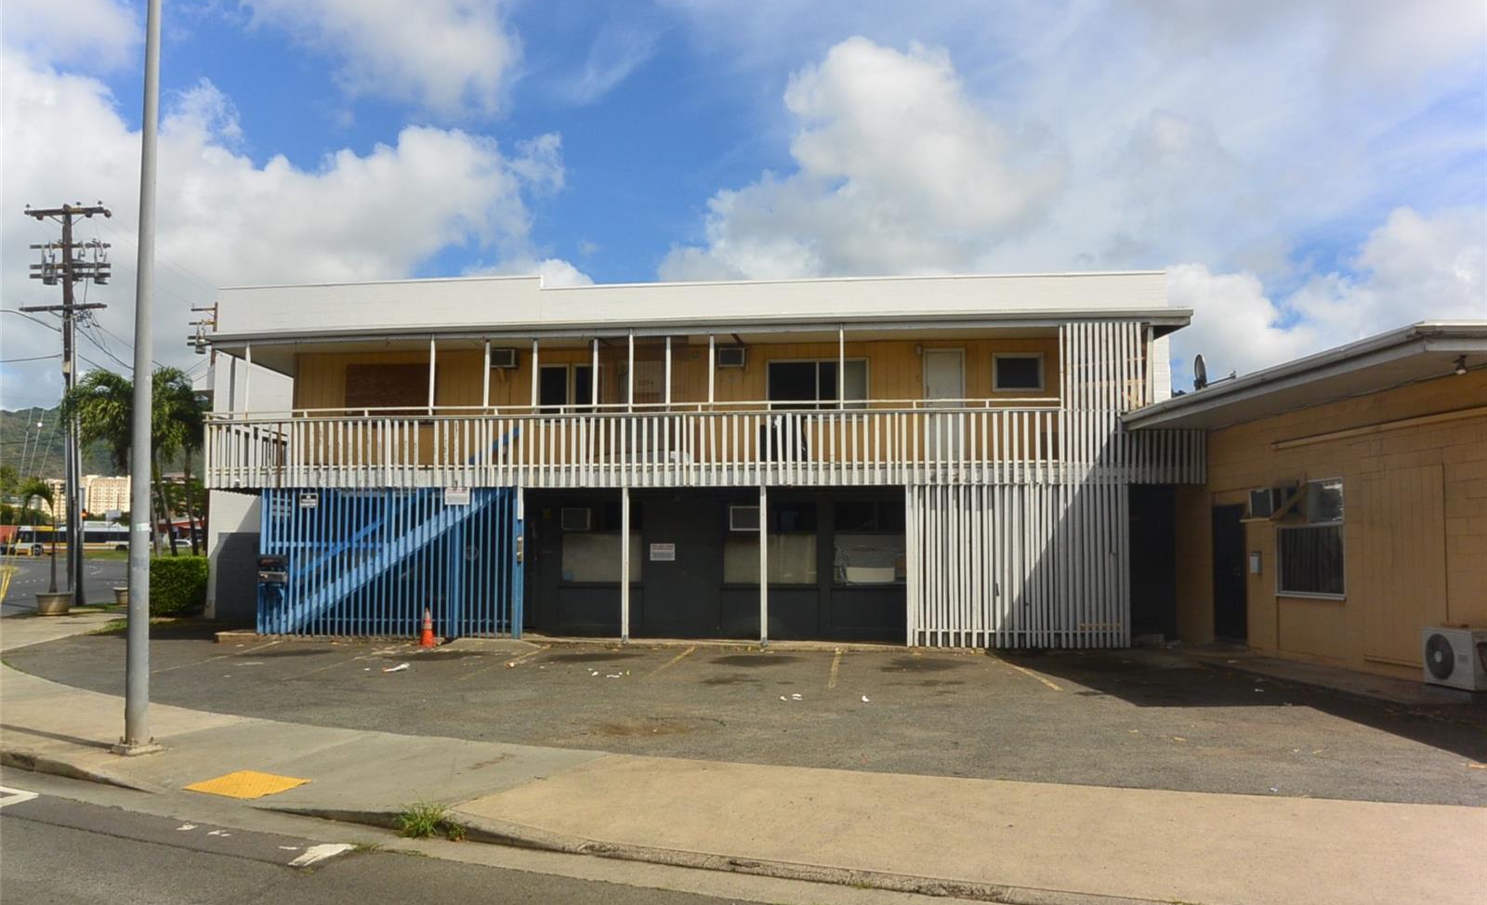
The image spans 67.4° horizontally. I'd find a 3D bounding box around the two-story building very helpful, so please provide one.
[{"bbox_3d":[-0.734,0.250,24.713,18.270,7.000,11.000,0,-5,6],"label":"two-story building"}]

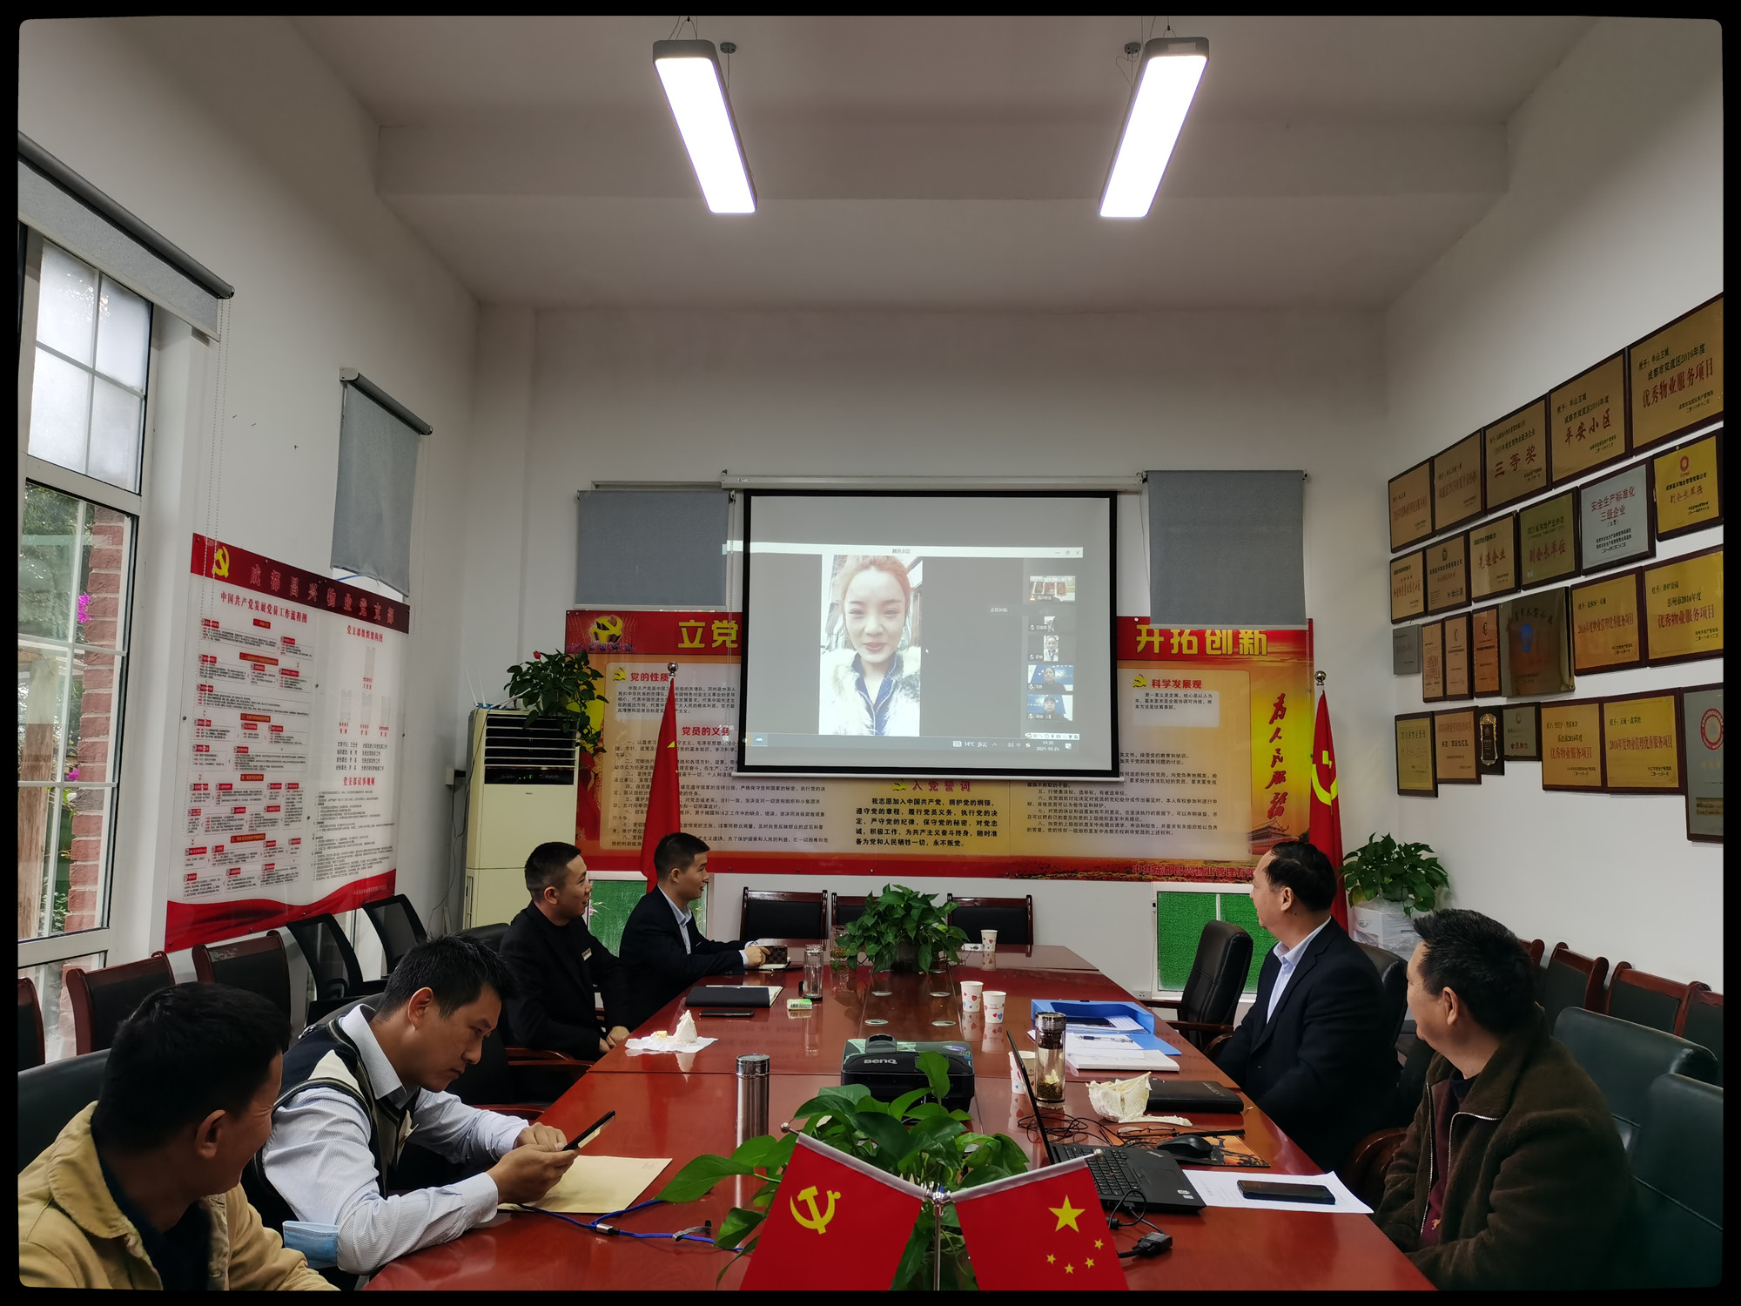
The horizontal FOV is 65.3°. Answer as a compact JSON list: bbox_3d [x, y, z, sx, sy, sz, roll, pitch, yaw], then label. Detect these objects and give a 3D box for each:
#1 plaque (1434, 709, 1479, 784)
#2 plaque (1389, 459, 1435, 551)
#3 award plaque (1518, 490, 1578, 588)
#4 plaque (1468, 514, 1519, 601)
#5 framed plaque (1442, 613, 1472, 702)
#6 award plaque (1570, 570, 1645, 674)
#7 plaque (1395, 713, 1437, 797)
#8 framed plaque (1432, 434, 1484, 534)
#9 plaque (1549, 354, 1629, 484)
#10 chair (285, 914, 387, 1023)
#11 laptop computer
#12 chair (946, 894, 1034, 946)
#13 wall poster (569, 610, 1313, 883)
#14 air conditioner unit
[{"bbox_3d":[2.895,0.463,6.699,0.025,0.367,0.513,1,-5,0],"label":"plaque"},{"bbox_3d":[2.901,-0.783,7.287,0.022,0.400,0.585,1,-6,2],"label":"plaque"},{"bbox_3d":[2.903,-0.474,5.811,0.025,0.362,0.500,1,-5,0],"label":"award plaque"},{"bbox_3d":[2.787,-0.414,6.043,0.025,0.339,0.477,1,-5,2],"label":"plaque"},{"bbox_3d":[2.875,0.022,6.644,0.022,0.410,0.275,1,-6,2],"label":"framed plaque"},{"bbox_3d":[2.836,-0.107,5.226,0.022,0.362,0.490,1,-6,2],"label":"award plaque"},{"bbox_3d":[2.896,0.543,7.207,0.025,0.433,0.510,1,-5,0],"label":"plaque"},{"bbox_3d":[2.911,-0.833,6.725,0.025,0.413,0.578,1,-5,0],"label":"framed plaque"},{"bbox_3d":[2.683,-0.860,5.065,0.020,0.395,0.558,1,-5,1],"label":"plaque"},{"bbox_3d":[-1.792,1.474,4.993,0.600,0.960,0.550,1,-5,2],"label":"chair"},{"bbox_3d":[0.420,0.857,2.487,0.310,0.225,0.340,0,-6,7],"label":"laptop computer"},{"bbox_3d":[0.625,1.710,6.918,0.480,0.890,0.560,1,-5,1],"label":"chair"},{"bbox_3d":[0.371,0.509,7.456,4.070,1.430,0.025,1,-5,2],"label":"wall poster"},{"bbox_3d":[-1.804,1.219,6.986,0.500,1.830,0.320,4,-7,-31],"label":"air conditioner unit"}]

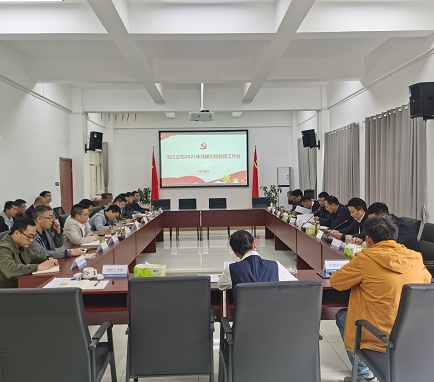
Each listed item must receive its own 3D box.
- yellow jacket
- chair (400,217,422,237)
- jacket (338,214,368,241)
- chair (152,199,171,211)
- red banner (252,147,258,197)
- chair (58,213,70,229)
[{"bbox_3d":[1.209,0.683,2.811,0.690,0.710,0.620,-1,2,-6],"label":"yellow jacket"},{"bbox_3d":[2.263,0.873,5.201,0.620,1.000,0.570,-1,2,-9],"label":"chair"},{"bbox_3d":[1.988,0.585,5.233,0.660,0.620,0.560,-1,2,-14],"label":"jacket"},{"bbox_3d":[-1.403,0.733,10.161,0.570,0.990,0.630,-1,2,-1],"label":"chair"},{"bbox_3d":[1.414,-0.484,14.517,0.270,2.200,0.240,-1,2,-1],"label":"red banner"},{"bbox_3d":[-2.132,0.883,6.351,0.630,0.990,0.570,-1,2,-1],"label":"chair"}]

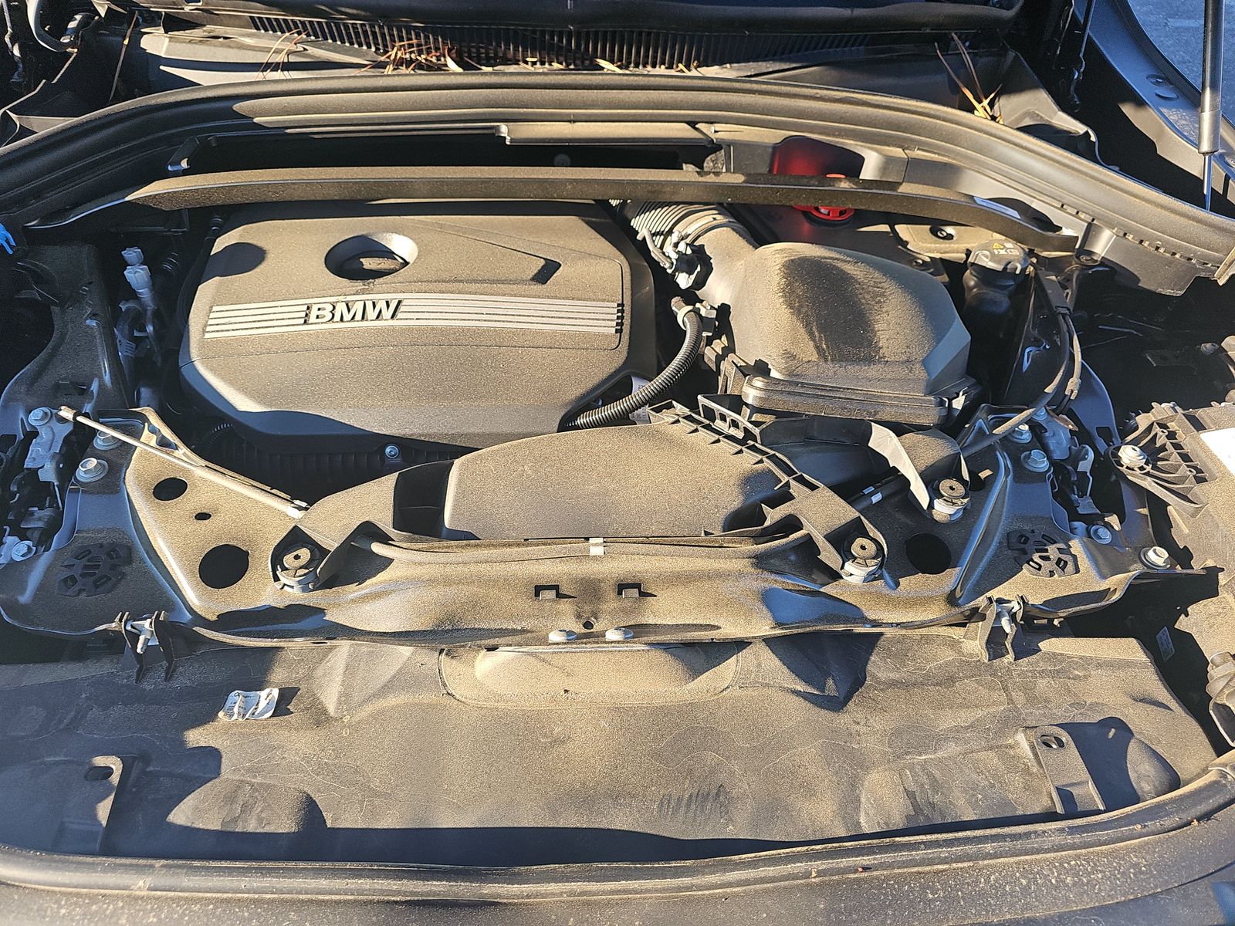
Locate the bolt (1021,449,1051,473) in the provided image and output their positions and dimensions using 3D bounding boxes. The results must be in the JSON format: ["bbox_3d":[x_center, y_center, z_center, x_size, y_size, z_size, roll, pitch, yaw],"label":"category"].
[{"bbox_3d":[0.367,-0.003,0.720,0.025,0.012,0.025,-1,47,-2],"label":"bolt"}]

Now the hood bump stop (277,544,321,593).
[{"bbox_3d":[-0.247,0.082,0.639,0.036,0.024,0.036,-1,47,-2],"label":"hood bump stop"}]

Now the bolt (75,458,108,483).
[{"bbox_3d":[-0.445,0.005,0.696,0.025,0.012,0.025,-1,47,-2],"label":"bolt"}]

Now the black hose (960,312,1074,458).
[{"bbox_3d":[0.398,-0.081,0.778,0.049,0.050,0.259,30,53,24],"label":"black hose"}]

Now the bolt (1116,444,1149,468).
[{"bbox_3d":[0.455,-0.006,0.725,0.024,0.015,0.024,-1,47,-2],"label":"bolt"}]

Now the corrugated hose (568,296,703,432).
[{"bbox_3d":[0.028,-0.088,0.852,0.185,0.078,0.075,-35,56,-29],"label":"corrugated hose"}]

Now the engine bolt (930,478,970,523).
[{"bbox_3d":[0.282,0.032,0.694,0.034,0.022,0.034,-1,47,-2],"label":"engine bolt"}]

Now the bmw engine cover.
[{"bbox_3d":[-0.204,-0.160,0.890,0.470,0.100,0.345,-1,47,-2],"label":"bmw engine cover"}]

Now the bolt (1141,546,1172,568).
[{"bbox_3d":[0.448,0.078,0.682,0.023,0.012,0.023,-1,47,-2],"label":"bolt"}]

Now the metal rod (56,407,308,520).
[{"bbox_3d":[-0.412,-0.003,0.767,0.292,0.013,0.013,20,50,13],"label":"metal rod"}]

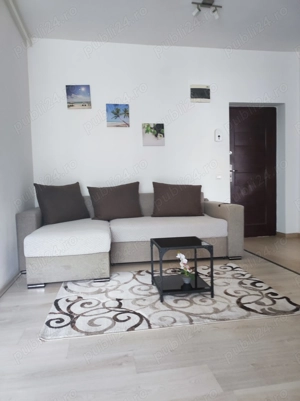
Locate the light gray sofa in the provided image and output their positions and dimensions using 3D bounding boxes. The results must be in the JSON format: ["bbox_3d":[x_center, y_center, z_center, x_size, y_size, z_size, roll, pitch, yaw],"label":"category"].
[{"bbox_3d":[-0.160,0.306,3.235,2.366,0.742,1.427,-2,3,-9],"label":"light gray sofa"}]

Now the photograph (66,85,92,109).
[{"bbox_3d":[-0.931,-1.358,3.806,0.303,0.303,0.025,-2,3,-9],"label":"photograph"}]

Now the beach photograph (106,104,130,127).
[{"bbox_3d":[-0.423,-1.140,3.894,0.303,0.303,0.025,-2,3,-9],"label":"beach photograph"}]

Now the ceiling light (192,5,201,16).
[{"bbox_3d":[0.486,-1.976,3.008,0.075,0.100,0.070,-2,3,-9],"label":"ceiling light"}]

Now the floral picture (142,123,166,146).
[{"bbox_3d":[0.056,-0.900,3.978,0.303,0.303,0.025,-2,3,-9],"label":"floral picture"}]

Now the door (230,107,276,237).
[{"bbox_3d":[1.582,-0.430,4.513,0.828,2.009,0.070,-2,3,-9],"label":"door"}]

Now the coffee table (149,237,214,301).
[{"bbox_3d":[0.239,0.516,2.259,0.389,0.383,0.394,-2,3,-9],"label":"coffee table"}]

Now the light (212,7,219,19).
[{"bbox_3d":[0.690,-1.976,3.040,0.065,0.100,0.070,-2,3,-9],"label":"light"}]

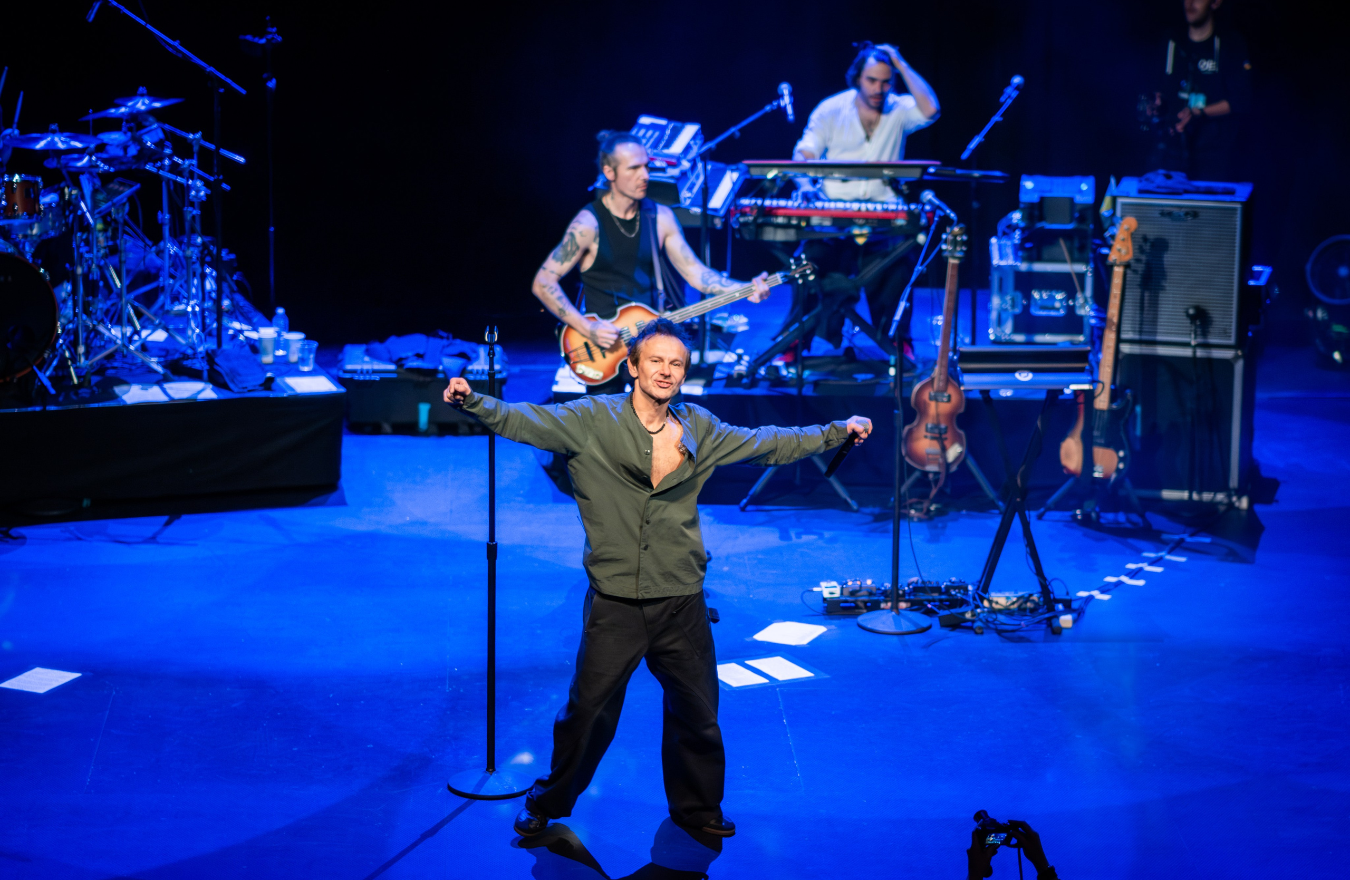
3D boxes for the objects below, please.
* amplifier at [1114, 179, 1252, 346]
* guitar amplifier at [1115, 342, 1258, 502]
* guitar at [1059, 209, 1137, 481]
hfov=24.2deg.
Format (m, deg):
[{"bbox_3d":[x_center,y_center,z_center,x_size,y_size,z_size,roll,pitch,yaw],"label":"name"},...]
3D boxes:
[{"bbox_3d":[2.199,-0.773,13.699,0.570,0.630,0.480,4,14,13],"label":"amplifier"},{"bbox_3d":[2.271,-0.114,13.957,0.550,0.690,0.460,5,14,15],"label":"guitar amplifier"},{"bbox_3d":[1.807,-0.358,13.220,0.330,1.170,0.080,5,1,6],"label":"guitar"}]

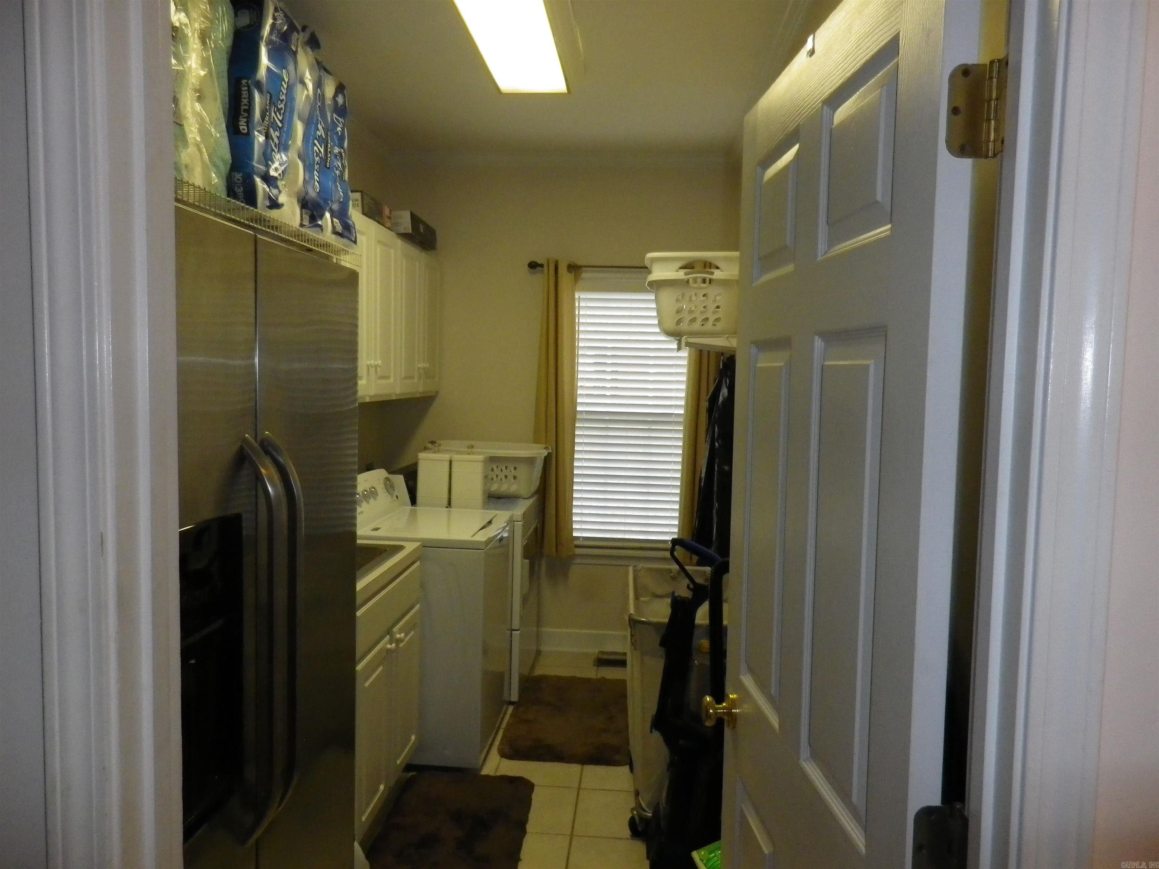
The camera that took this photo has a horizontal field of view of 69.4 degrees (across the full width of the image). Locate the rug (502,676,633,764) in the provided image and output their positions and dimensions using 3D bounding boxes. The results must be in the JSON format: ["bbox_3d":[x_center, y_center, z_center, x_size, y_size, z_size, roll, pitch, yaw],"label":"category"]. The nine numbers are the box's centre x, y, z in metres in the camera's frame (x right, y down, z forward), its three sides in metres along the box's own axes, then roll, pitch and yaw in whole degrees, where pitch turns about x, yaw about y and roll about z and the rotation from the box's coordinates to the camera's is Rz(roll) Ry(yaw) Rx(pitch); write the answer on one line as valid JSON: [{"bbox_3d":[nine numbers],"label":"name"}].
[{"bbox_3d":[0.000,1.283,3.844,0.584,0.025,0.905,1,4,4],"label":"rug"}]

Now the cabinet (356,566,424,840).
[{"bbox_3d":[-0.936,0.903,2.874,0.604,0.880,0.765,1,4,4],"label":"cabinet"}]

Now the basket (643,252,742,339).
[{"bbox_3d":[0.523,-0.608,3.852,0.455,0.367,0.624,1,4,4],"label":"basket"}]

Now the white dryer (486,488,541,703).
[{"bbox_3d":[-0.610,0.705,4.360,0.739,1.081,0.709,1,4,4],"label":"white dryer"}]

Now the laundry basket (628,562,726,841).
[{"bbox_3d":[0.391,0.970,3.095,0.422,0.770,0.674,1,4,4],"label":"laundry basket"}]

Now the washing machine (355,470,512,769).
[{"bbox_3d":[-0.693,0.743,3.651,0.692,1.102,0.699,1,4,4],"label":"washing machine"}]

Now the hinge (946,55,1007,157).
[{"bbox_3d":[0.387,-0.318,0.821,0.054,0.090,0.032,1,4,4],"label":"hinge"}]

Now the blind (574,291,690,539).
[{"bbox_3d":[0.276,-0.100,4.589,0.659,1.423,0.050,1,4,4],"label":"blind"}]

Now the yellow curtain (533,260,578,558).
[{"bbox_3d":[-0.117,-0.128,4.556,0.231,1.620,0.111,1,4,4],"label":"yellow curtain"}]

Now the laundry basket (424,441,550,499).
[{"bbox_3d":[-0.475,0.203,4.442,0.637,0.277,0.468,1,4,4],"label":"laundry basket"}]

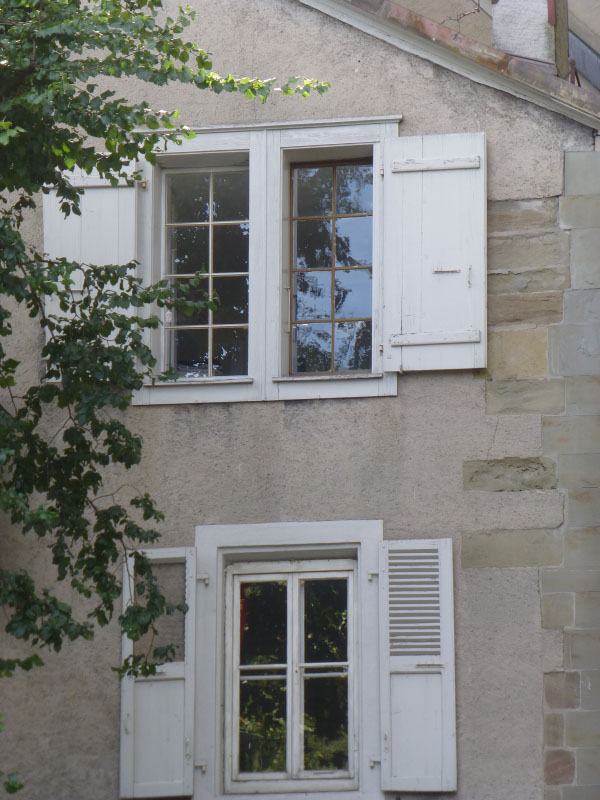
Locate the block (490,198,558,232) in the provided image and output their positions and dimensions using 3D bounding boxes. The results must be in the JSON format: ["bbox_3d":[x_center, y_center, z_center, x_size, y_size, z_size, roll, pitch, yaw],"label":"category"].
[{"bbox_3d":[1.514,-1.218,24.183,0.502,0.224,0.200,-2,-15,9],"label":"block"}]

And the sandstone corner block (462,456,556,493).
[{"bbox_3d":[1.407,0.522,23.739,0.626,0.222,0.200,-2,-15,9],"label":"sandstone corner block"}]

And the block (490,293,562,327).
[{"bbox_3d":[1.517,-0.583,24.014,0.525,0.224,0.200,-2,-15,9],"label":"block"}]

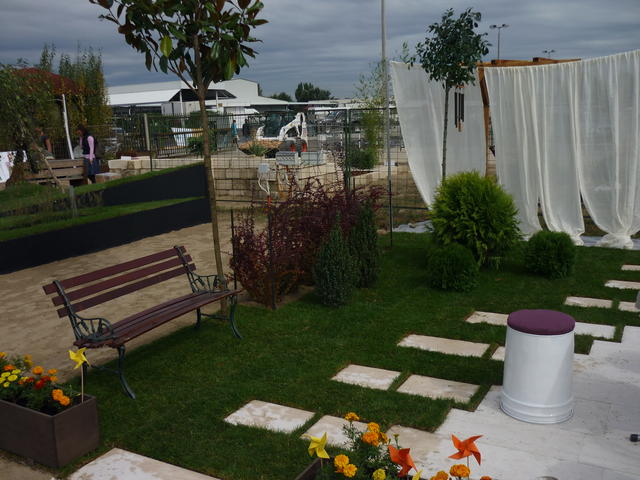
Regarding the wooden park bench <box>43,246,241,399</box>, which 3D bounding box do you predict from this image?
[{"bbox_3d":[-1.232,0.549,4.631,0.668,0.765,1.451,3,12,28],"label":"wooden park bench"}]

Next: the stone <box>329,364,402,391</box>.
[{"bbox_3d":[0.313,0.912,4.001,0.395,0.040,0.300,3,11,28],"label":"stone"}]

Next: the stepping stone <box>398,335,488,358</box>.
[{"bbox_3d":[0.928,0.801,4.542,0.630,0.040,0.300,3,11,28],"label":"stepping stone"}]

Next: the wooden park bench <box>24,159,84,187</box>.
[{"bbox_3d":[-6.515,-1.623,15.000,1.450,0.800,0.620,-5,11,-8],"label":"wooden park bench"}]

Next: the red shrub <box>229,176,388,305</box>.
[{"bbox_3d":[-0.144,-0.075,6.638,0.916,1.140,1.883,3,12,29],"label":"red shrub"}]

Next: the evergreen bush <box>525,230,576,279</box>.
[{"bbox_3d":[2.494,0.126,6.600,0.540,0.510,0.540,-2,9,0],"label":"evergreen bush"}]

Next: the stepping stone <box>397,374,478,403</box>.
[{"bbox_3d":[0.767,0.983,3.947,0.462,0.045,0.291,3,12,29],"label":"stepping stone"}]

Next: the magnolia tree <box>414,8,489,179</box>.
[{"bbox_3d":[1.723,-1.407,8.036,1.000,3.108,0.950,-2,9,0],"label":"magnolia tree"}]

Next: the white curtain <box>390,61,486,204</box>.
[{"bbox_3d":[1.777,-1.375,8.993,1.487,2.344,0.250,-4,10,-15],"label":"white curtain"}]

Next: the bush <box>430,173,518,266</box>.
[{"bbox_3d":[1.801,-0.230,7.030,1.038,1.099,1.018,-3,11,0],"label":"bush"}]

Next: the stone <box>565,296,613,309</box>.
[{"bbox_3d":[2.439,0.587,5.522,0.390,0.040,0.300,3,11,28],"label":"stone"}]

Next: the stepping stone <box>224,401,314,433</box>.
[{"bbox_3d":[-0.300,1.087,3.688,0.455,0.045,0.296,3,12,29],"label":"stepping stone"}]

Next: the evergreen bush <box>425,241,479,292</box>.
[{"bbox_3d":[1.370,0.257,6.271,0.529,0.478,0.529,-3,11,0],"label":"evergreen bush"}]

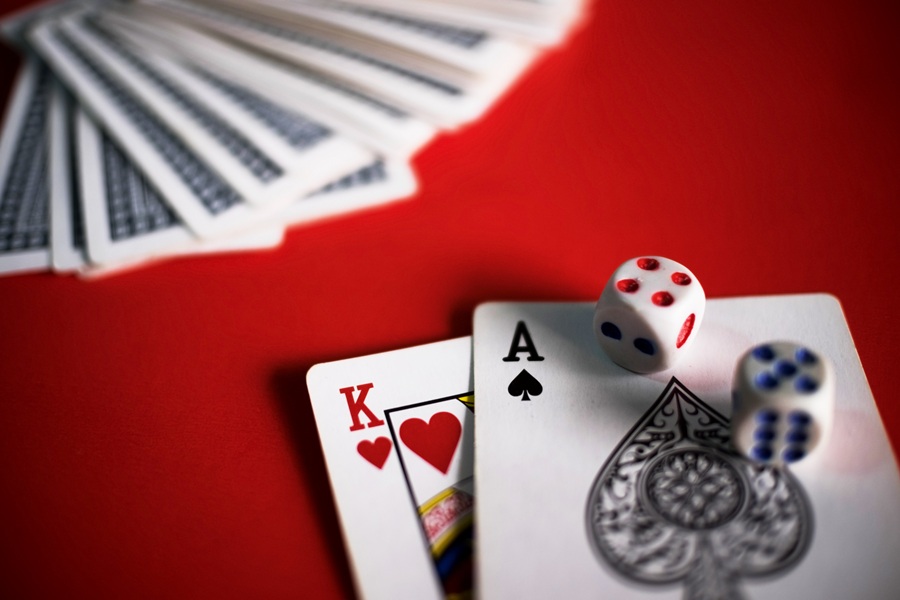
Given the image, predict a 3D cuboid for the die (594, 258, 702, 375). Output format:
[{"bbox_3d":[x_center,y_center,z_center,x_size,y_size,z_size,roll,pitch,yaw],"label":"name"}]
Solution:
[{"bbox_3d":[0.033,0.003,0.313,0.015,0.015,0.015,24,46,23],"label":"die"}]

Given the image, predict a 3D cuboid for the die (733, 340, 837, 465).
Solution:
[{"bbox_3d":[0.052,0.016,0.294,0.015,0.015,0.015,6,42,5],"label":"die"}]

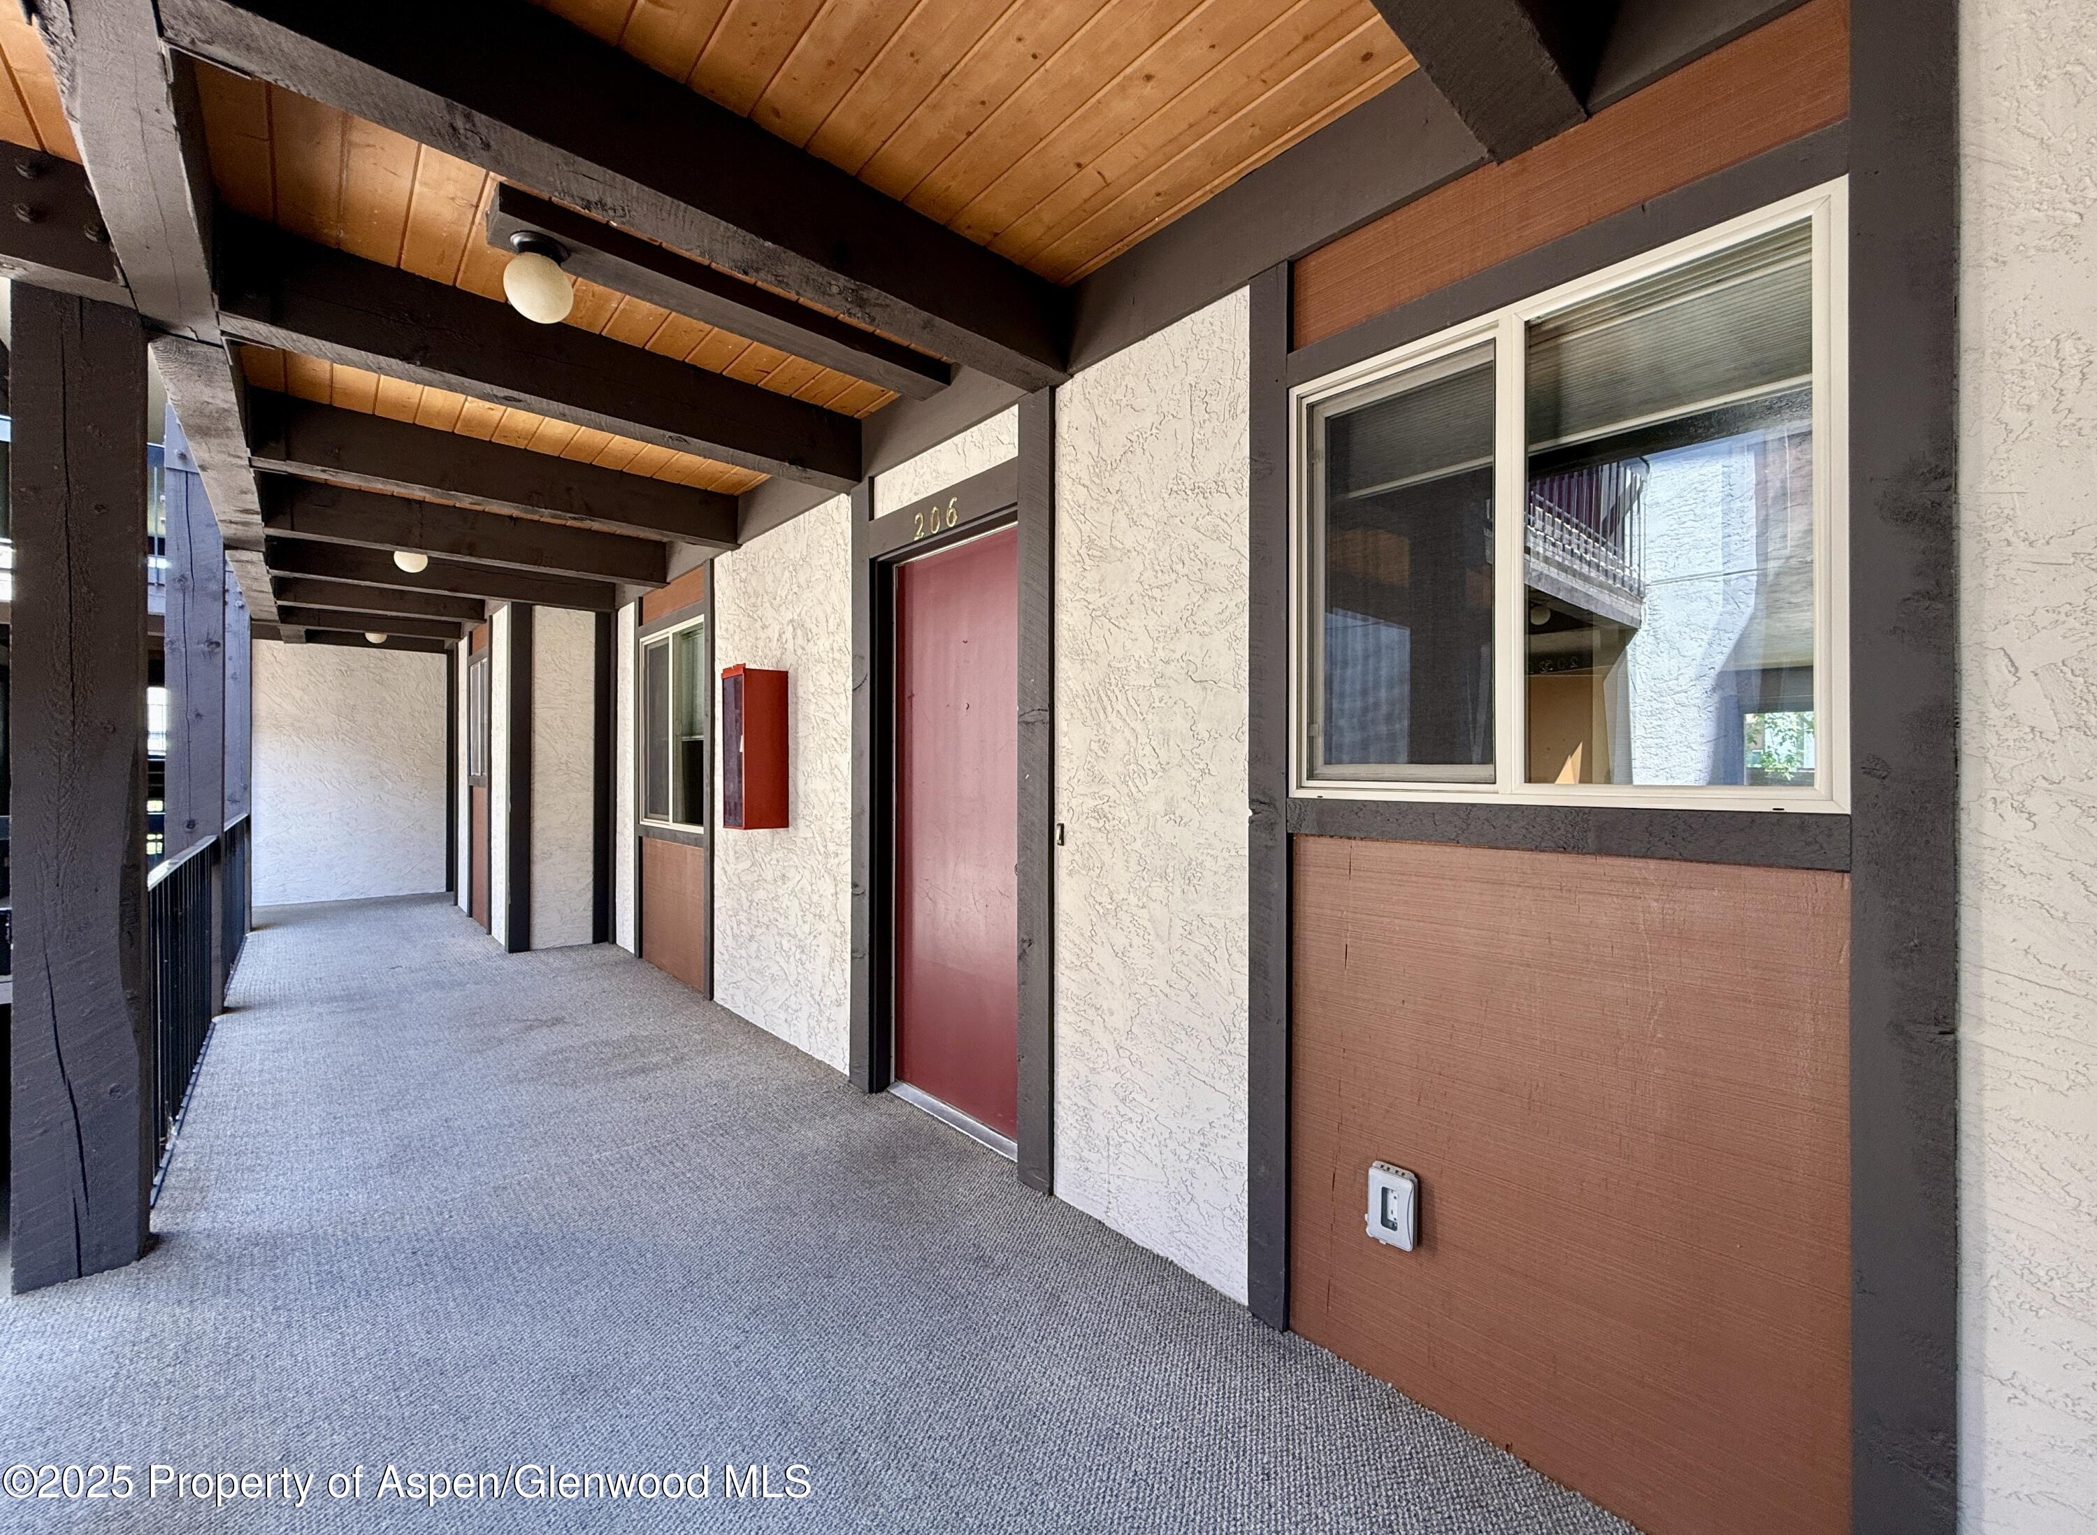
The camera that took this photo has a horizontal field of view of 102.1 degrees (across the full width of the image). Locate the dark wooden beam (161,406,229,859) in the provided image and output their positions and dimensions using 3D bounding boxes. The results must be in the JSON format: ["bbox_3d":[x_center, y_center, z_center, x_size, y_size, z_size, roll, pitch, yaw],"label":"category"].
[{"bbox_3d":[-4.516,-0.269,4.502,0.227,3.124,0.204,1,-1,-41],"label":"dark wooden beam"}]

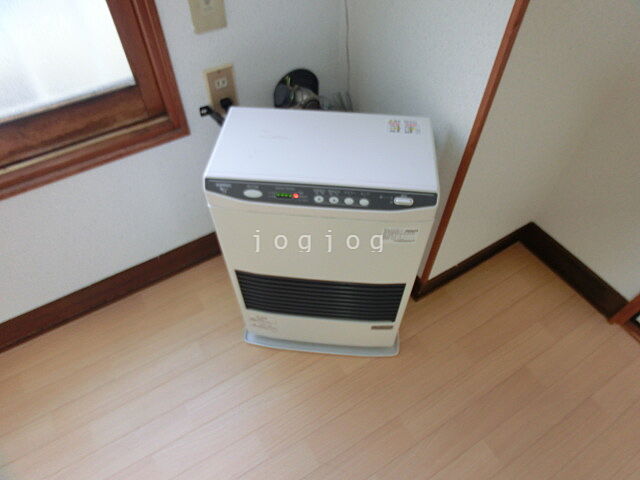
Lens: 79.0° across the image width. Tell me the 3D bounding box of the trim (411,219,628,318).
[{"bbox_3d":[0.597,0.181,1.174,0.484,0.092,0.366,-25,55,-19],"label":"trim"}]

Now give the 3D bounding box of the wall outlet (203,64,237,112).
[{"bbox_3d":[-0.233,-0.360,0.949,0.070,0.120,0.010,-25,55,-19],"label":"wall outlet"}]

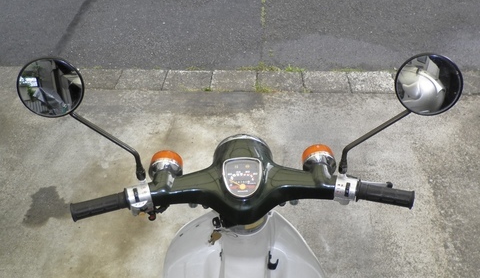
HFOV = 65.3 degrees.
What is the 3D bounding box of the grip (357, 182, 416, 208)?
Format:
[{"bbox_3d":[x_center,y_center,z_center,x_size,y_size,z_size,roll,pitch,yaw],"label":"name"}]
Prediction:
[{"bbox_3d":[0.286,0.112,0.736,0.108,0.037,0.037,9,49,4],"label":"grip"}]

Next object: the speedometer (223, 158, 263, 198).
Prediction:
[{"bbox_3d":[0.007,0.077,0.733,0.075,0.026,0.077,-3,80,-2],"label":"speedometer"}]

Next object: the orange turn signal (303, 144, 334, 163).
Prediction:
[{"bbox_3d":[0.161,0.040,0.774,0.065,0.065,0.030,-3,48,-2],"label":"orange turn signal"}]

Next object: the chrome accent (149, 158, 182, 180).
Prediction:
[{"bbox_3d":[-0.149,0.069,0.752,0.068,0.067,0.036,-3,48,-2],"label":"chrome accent"}]

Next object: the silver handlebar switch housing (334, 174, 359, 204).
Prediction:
[{"bbox_3d":[0.210,0.100,0.742,0.046,0.046,0.050,9,49,4],"label":"silver handlebar switch housing"}]

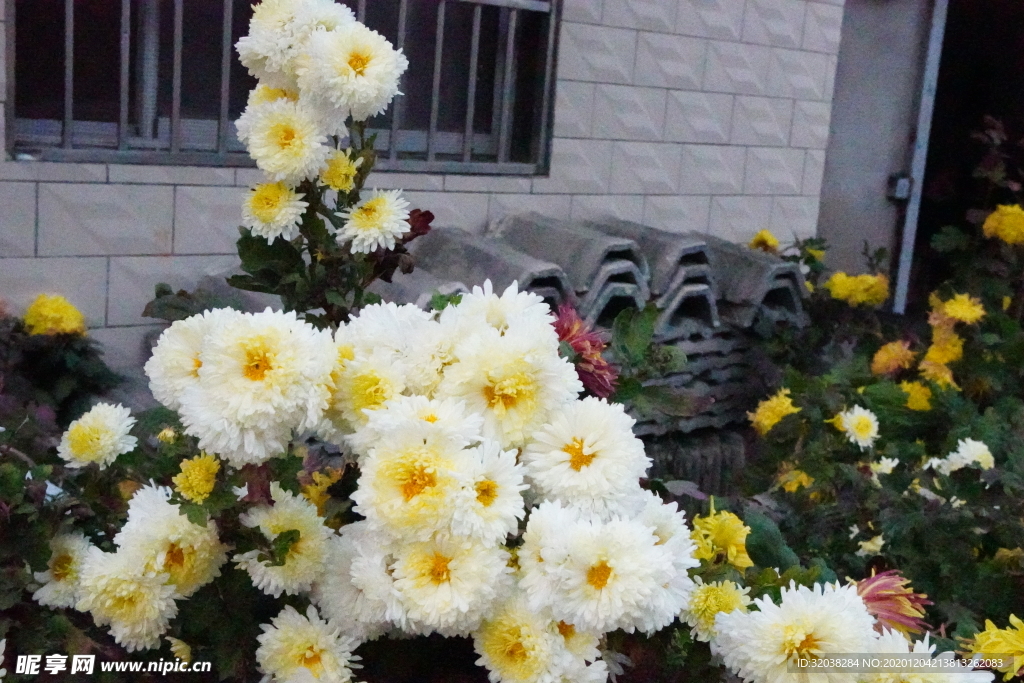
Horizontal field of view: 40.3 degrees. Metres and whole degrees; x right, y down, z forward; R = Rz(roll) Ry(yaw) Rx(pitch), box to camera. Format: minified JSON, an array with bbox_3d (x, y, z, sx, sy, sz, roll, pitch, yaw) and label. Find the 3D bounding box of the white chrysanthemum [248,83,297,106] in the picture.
[{"bbox_3d":[-0.201,-0.209,1.200,0.055,0.050,0.033,7,-25,13],"label":"white chrysanthemum"}]

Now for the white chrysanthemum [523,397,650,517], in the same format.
[{"bbox_3d":[0.056,0.087,1.050,0.096,0.092,0.060,7,-8,11],"label":"white chrysanthemum"}]

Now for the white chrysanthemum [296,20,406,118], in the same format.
[{"bbox_3d":[-0.124,-0.210,1.080,0.085,0.078,0.052,2,0,-12],"label":"white chrysanthemum"}]

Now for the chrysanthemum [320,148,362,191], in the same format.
[{"bbox_3d":[-0.146,-0.146,1.190,0.036,0.037,0.028,3,-15,-5],"label":"chrysanthemum"}]

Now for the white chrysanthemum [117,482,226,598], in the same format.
[{"bbox_3d":[-0.257,0.151,1.050,0.084,0.082,0.052,3,-7,-7],"label":"white chrysanthemum"}]

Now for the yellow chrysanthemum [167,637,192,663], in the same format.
[{"bbox_3d":[-0.262,0.244,1.100,0.026,0.026,0.020,2,-23,-13],"label":"yellow chrysanthemum"}]

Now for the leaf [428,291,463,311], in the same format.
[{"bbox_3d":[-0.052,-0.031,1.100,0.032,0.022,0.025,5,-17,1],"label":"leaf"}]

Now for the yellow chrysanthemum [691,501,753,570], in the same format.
[{"bbox_3d":[0.167,0.155,1.110,0.050,0.054,0.042,6,-26,9],"label":"yellow chrysanthemum"}]

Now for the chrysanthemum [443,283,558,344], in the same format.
[{"bbox_3d":[-0.010,-0.012,1.130,0.096,0.079,0.053,4,-30,-1],"label":"chrysanthemum"}]

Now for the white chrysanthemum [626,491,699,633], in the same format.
[{"bbox_3d":[0.104,0.167,1.060,0.090,0.105,0.058,-2,-14,-28],"label":"white chrysanthemum"}]

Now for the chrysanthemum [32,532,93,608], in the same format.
[{"bbox_3d":[-0.360,0.184,1.120,0.060,0.062,0.040,8,-6,19],"label":"chrysanthemum"}]

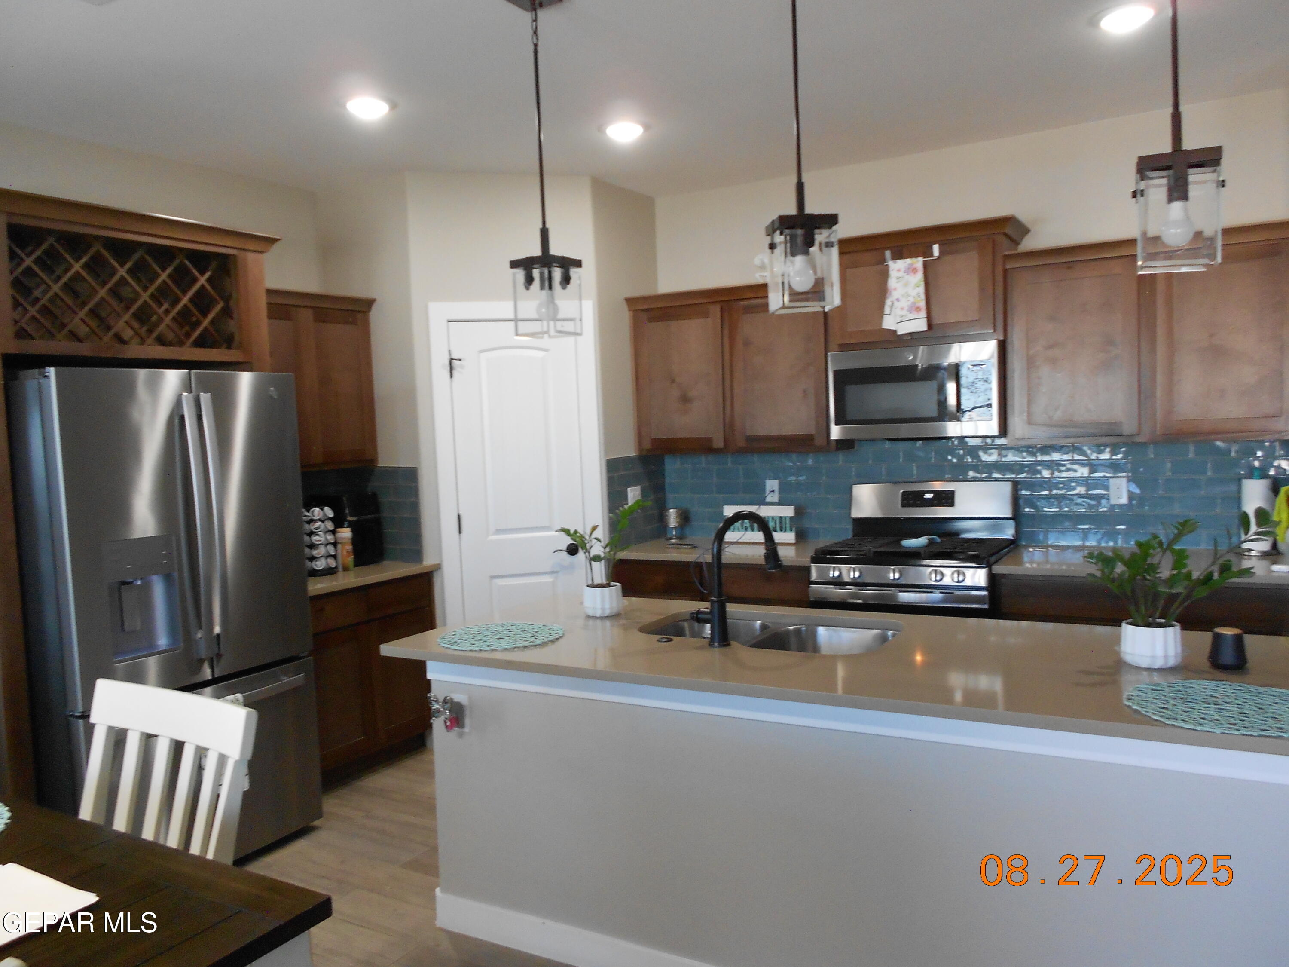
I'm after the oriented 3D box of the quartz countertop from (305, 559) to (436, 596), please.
[{"bbox_3d":[-1.494,0.433,4.459,0.649,0.031,0.905,0,4,29],"label":"quartz countertop"}]

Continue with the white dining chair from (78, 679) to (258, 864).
[{"bbox_3d":[-1.081,0.981,1.795,0.520,1.040,0.570,0,5,32],"label":"white dining chair"}]

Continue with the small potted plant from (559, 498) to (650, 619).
[{"bbox_3d":[-0.136,0.237,3.184,0.254,0.380,0.230,0,4,29],"label":"small potted plant"}]

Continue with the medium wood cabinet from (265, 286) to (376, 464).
[{"bbox_3d":[-1.658,-0.462,4.472,0.360,0.809,0.875,0,4,29],"label":"medium wood cabinet"}]

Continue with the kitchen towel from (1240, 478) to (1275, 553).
[{"bbox_3d":[2.491,0.130,3.942,0.110,0.282,0.110,0,4,29],"label":"kitchen towel"}]

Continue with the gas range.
[{"bbox_3d":[1.231,0.624,4.392,0.758,1.210,0.710,0,4,29],"label":"gas range"}]

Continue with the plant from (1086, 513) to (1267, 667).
[{"bbox_3d":[1.308,0.255,2.395,0.410,0.385,0.360,0,4,29],"label":"plant"}]

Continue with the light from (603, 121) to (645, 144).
[{"bbox_3d":[-0.078,-1.445,3.992,0.170,0.040,0.170,-2,4,0],"label":"light"}]

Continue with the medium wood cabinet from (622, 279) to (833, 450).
[{"bbox_3d":[0.478,-0.568,4.933,1.050,0.810,0.360,0,4,29],"label":"medium wood cabinet"}]

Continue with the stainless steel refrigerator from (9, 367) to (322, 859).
[{"bbox_3d":[-1.823,0.524,3.529,0.820,1.780,0.910,0,4,29],"label":"stainless steel refrigerator"}]

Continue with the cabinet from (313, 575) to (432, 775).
[{"bbox_3d":[-1.472,0.900,4.441,0.615,0.880,0.870,0,4,29],"label":"cabinet"}]

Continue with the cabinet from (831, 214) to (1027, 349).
[{"bbox_3d":[1.261,-0.873,4.437,0.894,0.509,0.435,0,4,29],"label":"cabinet"}]

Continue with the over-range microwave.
[{"bbox_3d":[1.280,-0.419,4.484,0.753,0.406,0.395,0,4,29],"label":"over-range microwave"}]

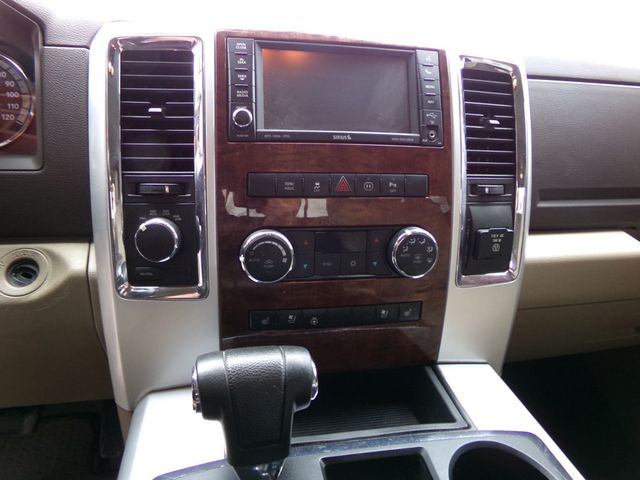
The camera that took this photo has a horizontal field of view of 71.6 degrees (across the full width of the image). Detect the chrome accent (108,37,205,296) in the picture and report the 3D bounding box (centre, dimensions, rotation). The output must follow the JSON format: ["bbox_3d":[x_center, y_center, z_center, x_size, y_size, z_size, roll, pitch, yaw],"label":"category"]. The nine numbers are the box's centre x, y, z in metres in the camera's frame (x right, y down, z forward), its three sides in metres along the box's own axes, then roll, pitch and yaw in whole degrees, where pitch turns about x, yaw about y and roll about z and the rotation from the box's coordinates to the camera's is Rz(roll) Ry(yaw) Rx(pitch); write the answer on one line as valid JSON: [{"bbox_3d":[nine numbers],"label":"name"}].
[{"bbox_3d":[-0.151,-0.067,0.417,0.090,0.247,0.034,-1,4,1],"label":"chrome accent"}]

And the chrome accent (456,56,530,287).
[{"bbox_3d":[0.188,-0.073,0.487,0.090,0.246,0.034,-2,4,-24],"label":"chrome accent"}]

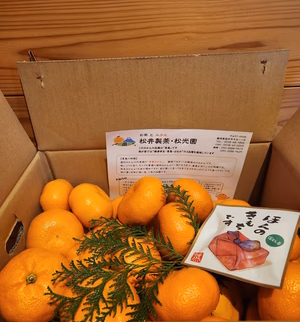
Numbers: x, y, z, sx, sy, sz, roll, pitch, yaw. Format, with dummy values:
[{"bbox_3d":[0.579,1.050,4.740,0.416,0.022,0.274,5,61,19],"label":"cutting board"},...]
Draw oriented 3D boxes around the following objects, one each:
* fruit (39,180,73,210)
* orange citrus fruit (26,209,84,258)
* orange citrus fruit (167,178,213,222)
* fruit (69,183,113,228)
[{"bbox_3d":[-0.132,0.050,0.378,0.048,0.043,0.048,-3,43,-1],"label":"fruit"},{"bbox_3d":[-0.116,0.089,0.327,0.069,0.054,0.069,5,59,-14],"label":"orange citrus fruit"},{"bbox_3d":[0.056,0.054,0.365,0.063,0.053,0.063,11,48,-18],"label":"orange citrus fruit"},{"bbox_3d":[-0.082,0.061,0.363,0.063,0.051,0.063,20,42,-24],"label":"fruit"}]

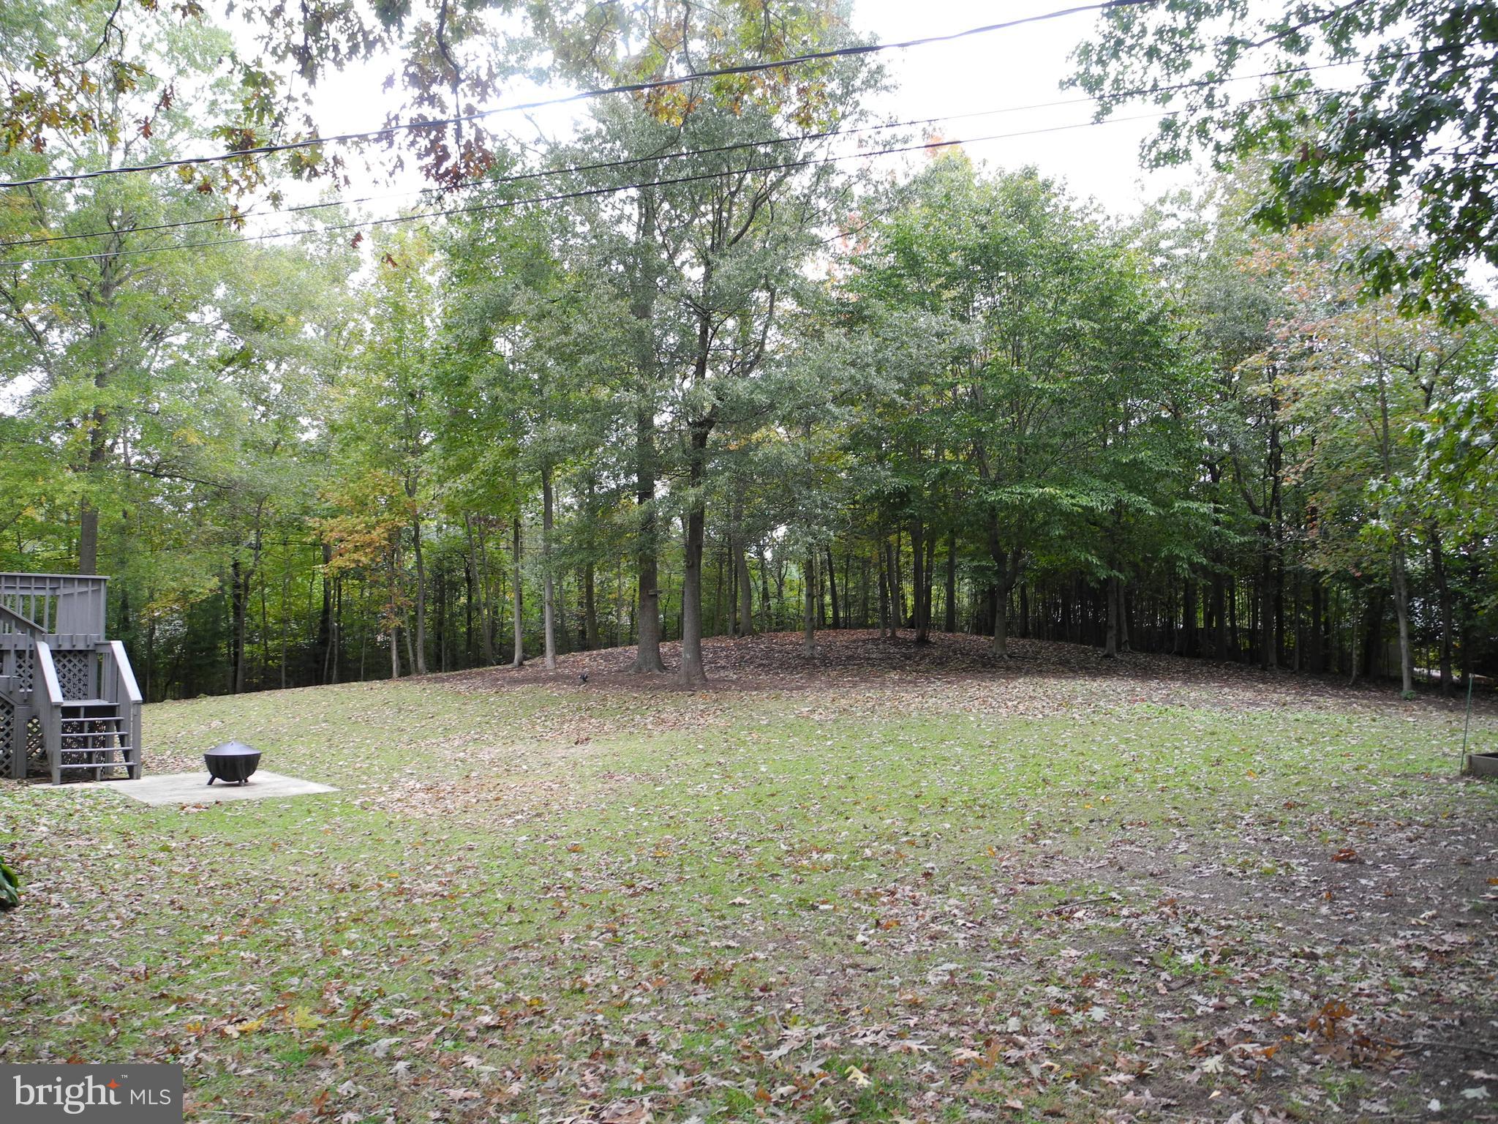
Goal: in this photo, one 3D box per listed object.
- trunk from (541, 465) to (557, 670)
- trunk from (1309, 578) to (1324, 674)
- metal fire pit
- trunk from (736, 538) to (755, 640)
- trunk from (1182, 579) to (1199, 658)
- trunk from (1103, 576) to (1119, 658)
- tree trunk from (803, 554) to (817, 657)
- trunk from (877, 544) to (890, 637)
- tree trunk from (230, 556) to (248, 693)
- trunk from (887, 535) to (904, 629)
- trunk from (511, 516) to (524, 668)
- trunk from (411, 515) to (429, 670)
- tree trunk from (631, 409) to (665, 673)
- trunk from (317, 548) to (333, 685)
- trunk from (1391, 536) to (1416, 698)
[{"bbox_3d":[-4.693,0.124,28.500,0.360,4.840,0.300,0,-2,0],"label":"trunk"},{"bbox_3d":[15.458,1.737,33.000,0.400,2.550,0.360,0,-2,0],"label":"trunk"},{"bbox_3d":[-6.641,2.581,15.600,0.700,0.570,0.700,1,-4,-23],"label":"metal fire pit"},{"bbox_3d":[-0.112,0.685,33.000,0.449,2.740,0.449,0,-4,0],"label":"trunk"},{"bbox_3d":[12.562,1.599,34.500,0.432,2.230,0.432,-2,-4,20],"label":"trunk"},{"bbox_3d":[9.565,1.437,32.000,0.380,2.160,0.340,0,-2,0],"label":"trunk"},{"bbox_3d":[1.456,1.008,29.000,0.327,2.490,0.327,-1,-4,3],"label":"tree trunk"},{"bbox_3d":[3.998,0.852,36.000,0.340,2.780,0.300,0,-2,0],"label":"trunk"},{"bbox_3d":[-13.039,1.617,31.000,0.430,3.440,0.360,0,-2,0],"label":"tree trunk"},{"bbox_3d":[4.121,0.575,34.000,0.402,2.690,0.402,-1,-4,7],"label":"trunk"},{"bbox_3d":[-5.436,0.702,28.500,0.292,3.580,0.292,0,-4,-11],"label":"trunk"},{"bbox_3d":[-8.006,0.784,29.500,0.380,3.930,0.300,0,-2,0],"label":"trunk"},{"bbox_3d":[-2.230,-0.443,27.000,0.680,5.820,0.600,0,-2,0],"label":"tree trunk"},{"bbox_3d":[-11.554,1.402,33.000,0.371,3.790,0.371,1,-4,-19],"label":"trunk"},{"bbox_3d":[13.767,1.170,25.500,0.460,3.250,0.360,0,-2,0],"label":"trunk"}]

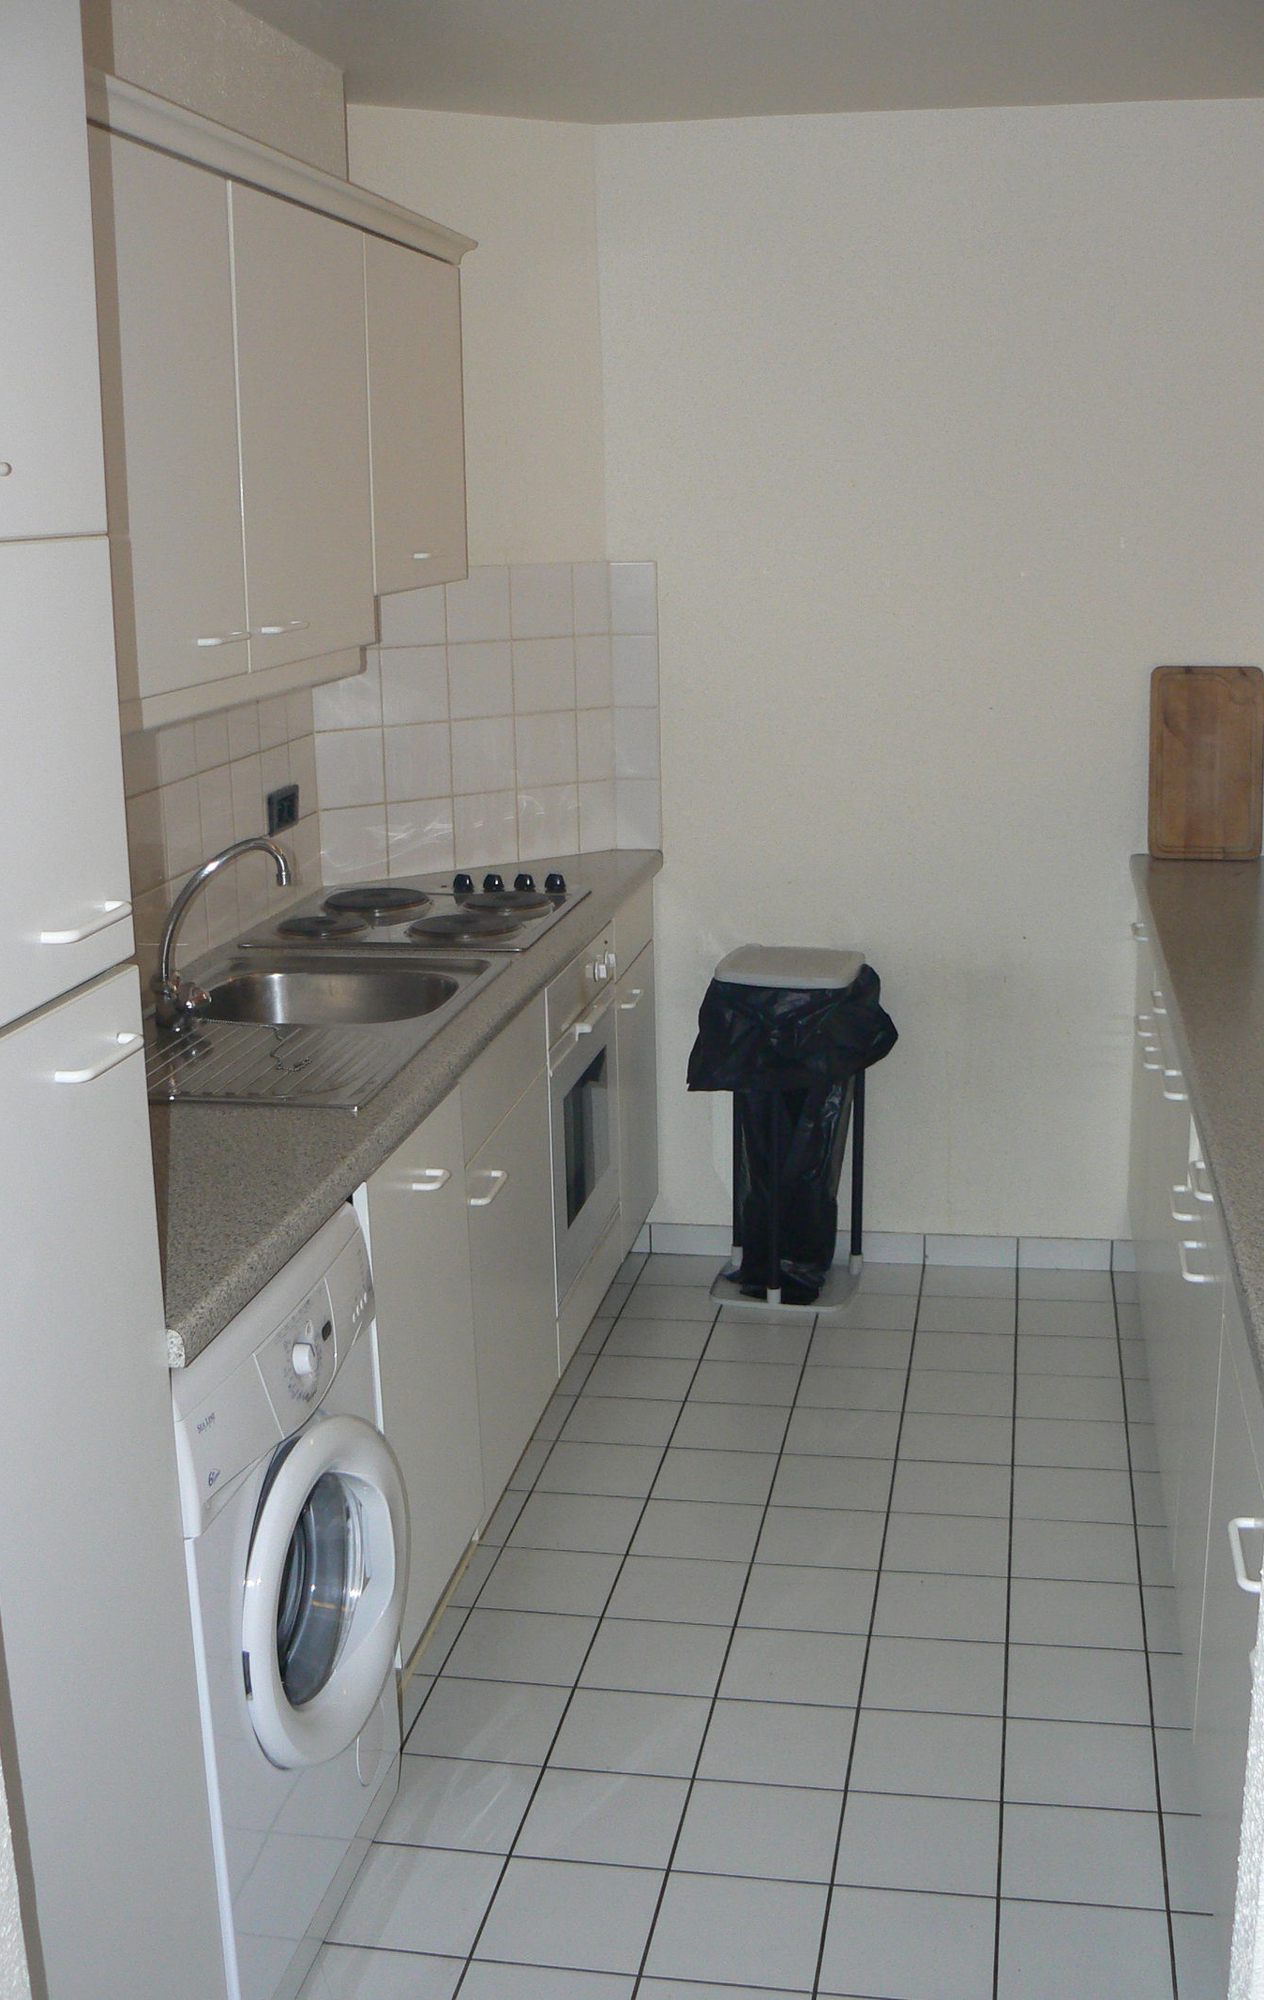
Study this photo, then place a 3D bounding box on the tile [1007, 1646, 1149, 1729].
[{"bbox_3d":[0.613,0.944,2.854,0.198,0.010,0.198,1,13,10],"label":"tile"}]

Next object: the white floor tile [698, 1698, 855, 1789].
[{"bbox_3d":[0.197,0.999,2.789,0.197,0.010,0.197,1,13,11],"label":"white floor tile"}]

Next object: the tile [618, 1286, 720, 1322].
[{"bbox_3d":[0.094,0.636,4.332,0.200,0.010,0.200,1,13,10],"label":"tile"}]

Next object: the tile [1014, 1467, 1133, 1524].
[{"bbox_3d":[0.735,0.831,3.470,0.197,0.010,0.197,1,13,11],"label":"tile"}]

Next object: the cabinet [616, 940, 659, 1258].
[{"bbox_3d":[-0.259,0.200,4.489,0.550,0.580,0.440,1,13,11],"label":"cabinet"}]

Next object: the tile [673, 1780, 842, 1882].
[{"bbox_3d":[0.162,1.051,2.622,0.200,0.010,0.200,1,13,11],"label":"tile"}]

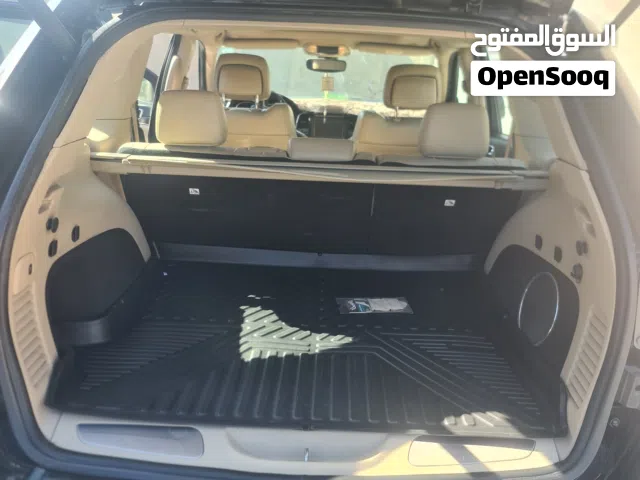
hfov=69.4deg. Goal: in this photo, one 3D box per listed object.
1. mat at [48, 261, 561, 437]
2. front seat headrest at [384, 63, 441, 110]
[{"bbox_3d":[-0.017,0.229,1.329,1.153,0.050,0.765,2,25,1],"label":"mat"},{"bbox_3d":[0.441,-0.722,2.180,0.260,0.185,0.120,2,33,1],"label":"front seat headrest"}]

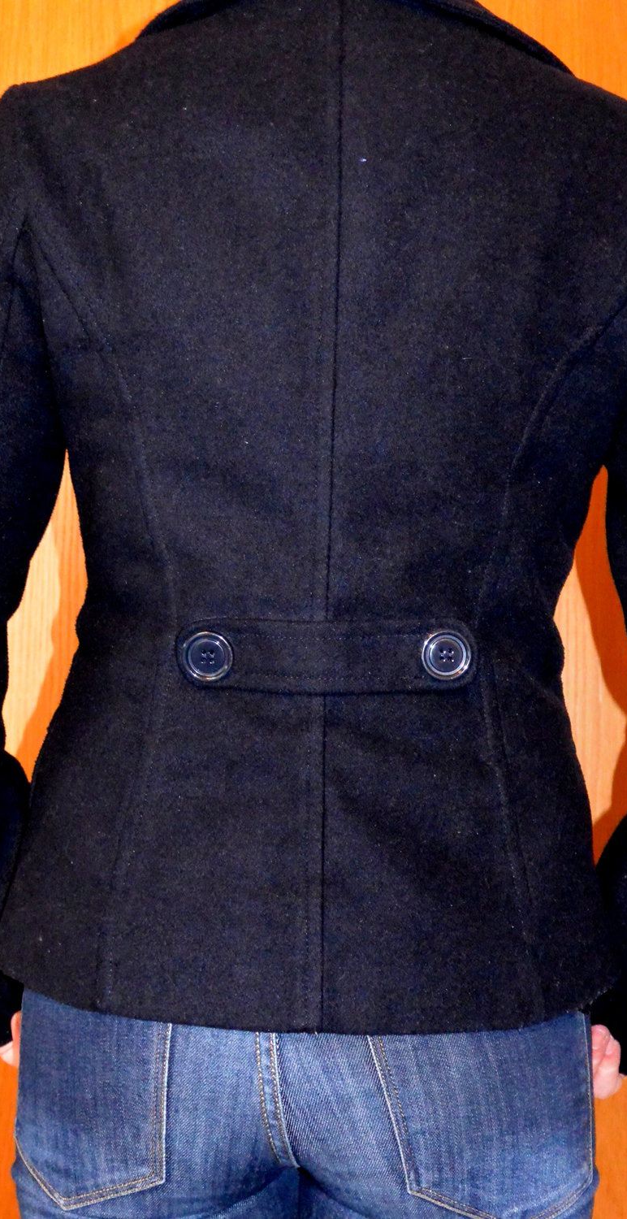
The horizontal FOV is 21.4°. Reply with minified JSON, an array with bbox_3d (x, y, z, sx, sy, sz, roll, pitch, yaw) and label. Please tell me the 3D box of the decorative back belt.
[{"bbox_3d":[0.008,0.028,1.000,0.182,0.044,0.024,0,2,0],"label":"decorative back belt"}]

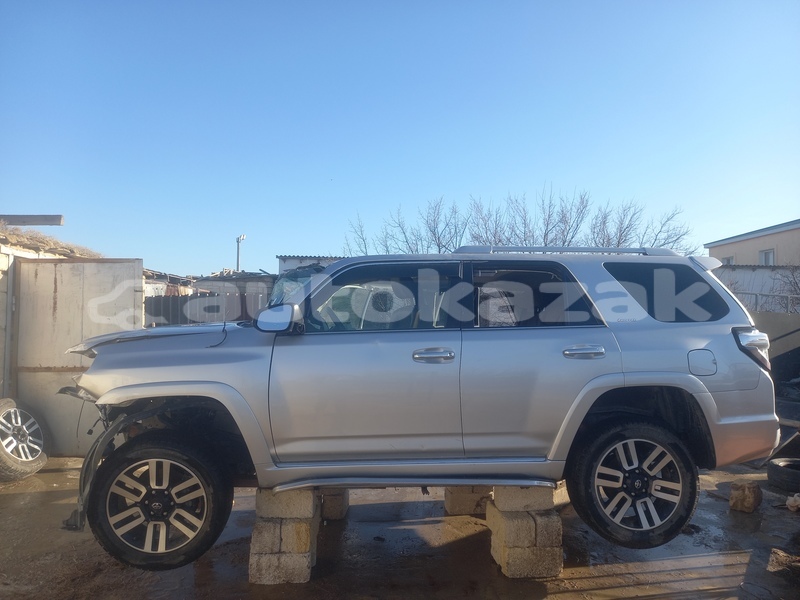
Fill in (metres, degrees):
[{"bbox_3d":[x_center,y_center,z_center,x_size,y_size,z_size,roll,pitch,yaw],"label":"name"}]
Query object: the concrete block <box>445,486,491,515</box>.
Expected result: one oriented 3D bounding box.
[{"bbox_3d":[0.553,1.645,4.775,0.370,0.185,0.190,0,1,-2],"label":"concrete block"}]

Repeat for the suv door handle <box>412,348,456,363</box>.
[{"bbox_3d":[0.201,0.324,3.370,0.250,0.075,0.055,0,-2,-3],"label":"suv door handle"}]

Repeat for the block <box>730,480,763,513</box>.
[{"bbox_3d":[2.975,1.693,4.987,0.185,0.200,0.230,-2,-3,45],"label":"block"}]

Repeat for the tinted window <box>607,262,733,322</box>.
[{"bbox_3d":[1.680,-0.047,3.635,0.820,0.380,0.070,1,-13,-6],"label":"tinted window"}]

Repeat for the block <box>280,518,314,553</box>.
[{"bbox_3d":[-0.639,1.477,3.773,0.189,0.198,0.379,0,-2,1],"label":"block"}]

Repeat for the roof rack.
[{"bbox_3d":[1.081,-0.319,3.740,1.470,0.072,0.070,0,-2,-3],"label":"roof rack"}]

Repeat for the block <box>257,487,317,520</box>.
[{"bbox_3d":[-0.729,1.286,3.755,0.372,0.187,0.190,0,1,-2],"label":"block"}]

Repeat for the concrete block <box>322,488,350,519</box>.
[{"bbox_3d":[-0.525,1.643,4.750,0.178,0.187,0.360,0,1,2],"label":"concrete block"}]

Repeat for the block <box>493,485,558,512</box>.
[{"bbox_3d":[0.812,1.284,3.865,0.385,0.187,0.190,0,1,1],"label":"block"}]

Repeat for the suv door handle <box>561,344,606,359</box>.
[{"bbox_3d":[1.073,0.302,3.360,0.252,0.080,0.055,0,1,-4],"label":"suv door handle"}]

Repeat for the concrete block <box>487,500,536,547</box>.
[{"bbox_3d":[0.726,1.458,3.804,0.190,0.194,0.379,0,-2,-6],"label":"concrete block"}]

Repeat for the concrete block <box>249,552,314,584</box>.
[{"bbox_3d":[-0.734,1.665,3.673,0.383,0.190,0.192,0,-2,1],"label":"concrete block"}]

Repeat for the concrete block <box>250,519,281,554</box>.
[{"bbox_3d":[-0.837,1.473,3.765,0.182,0.187,0.375,0,1,-2],"label":"concrete block"}]

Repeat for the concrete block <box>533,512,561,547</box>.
[{"bbox_3d":[0.941,1.472,3.860,0.178,0.187,0.370,0,1,-2],"label":"concrete block"}]

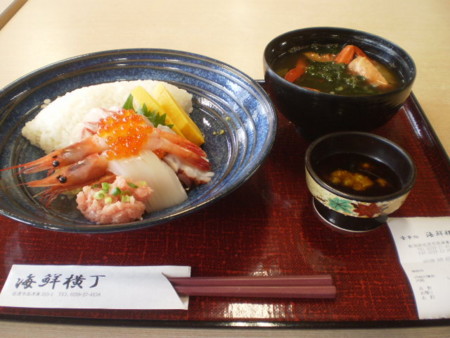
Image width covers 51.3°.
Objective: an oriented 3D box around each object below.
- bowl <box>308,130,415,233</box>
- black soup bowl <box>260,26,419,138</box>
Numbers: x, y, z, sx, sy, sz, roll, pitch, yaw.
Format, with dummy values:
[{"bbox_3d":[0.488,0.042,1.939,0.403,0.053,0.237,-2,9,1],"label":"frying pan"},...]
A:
[{"bbox_3d":[0.106,0.013,0.380,0.083,0.045,0.083,1,40,0],"label":"bowl"},{"bbox_3d":[0.105,-0.073,0.458,0.138,0.077,0.138,1,40,0],"label":"black soup bowl"}]

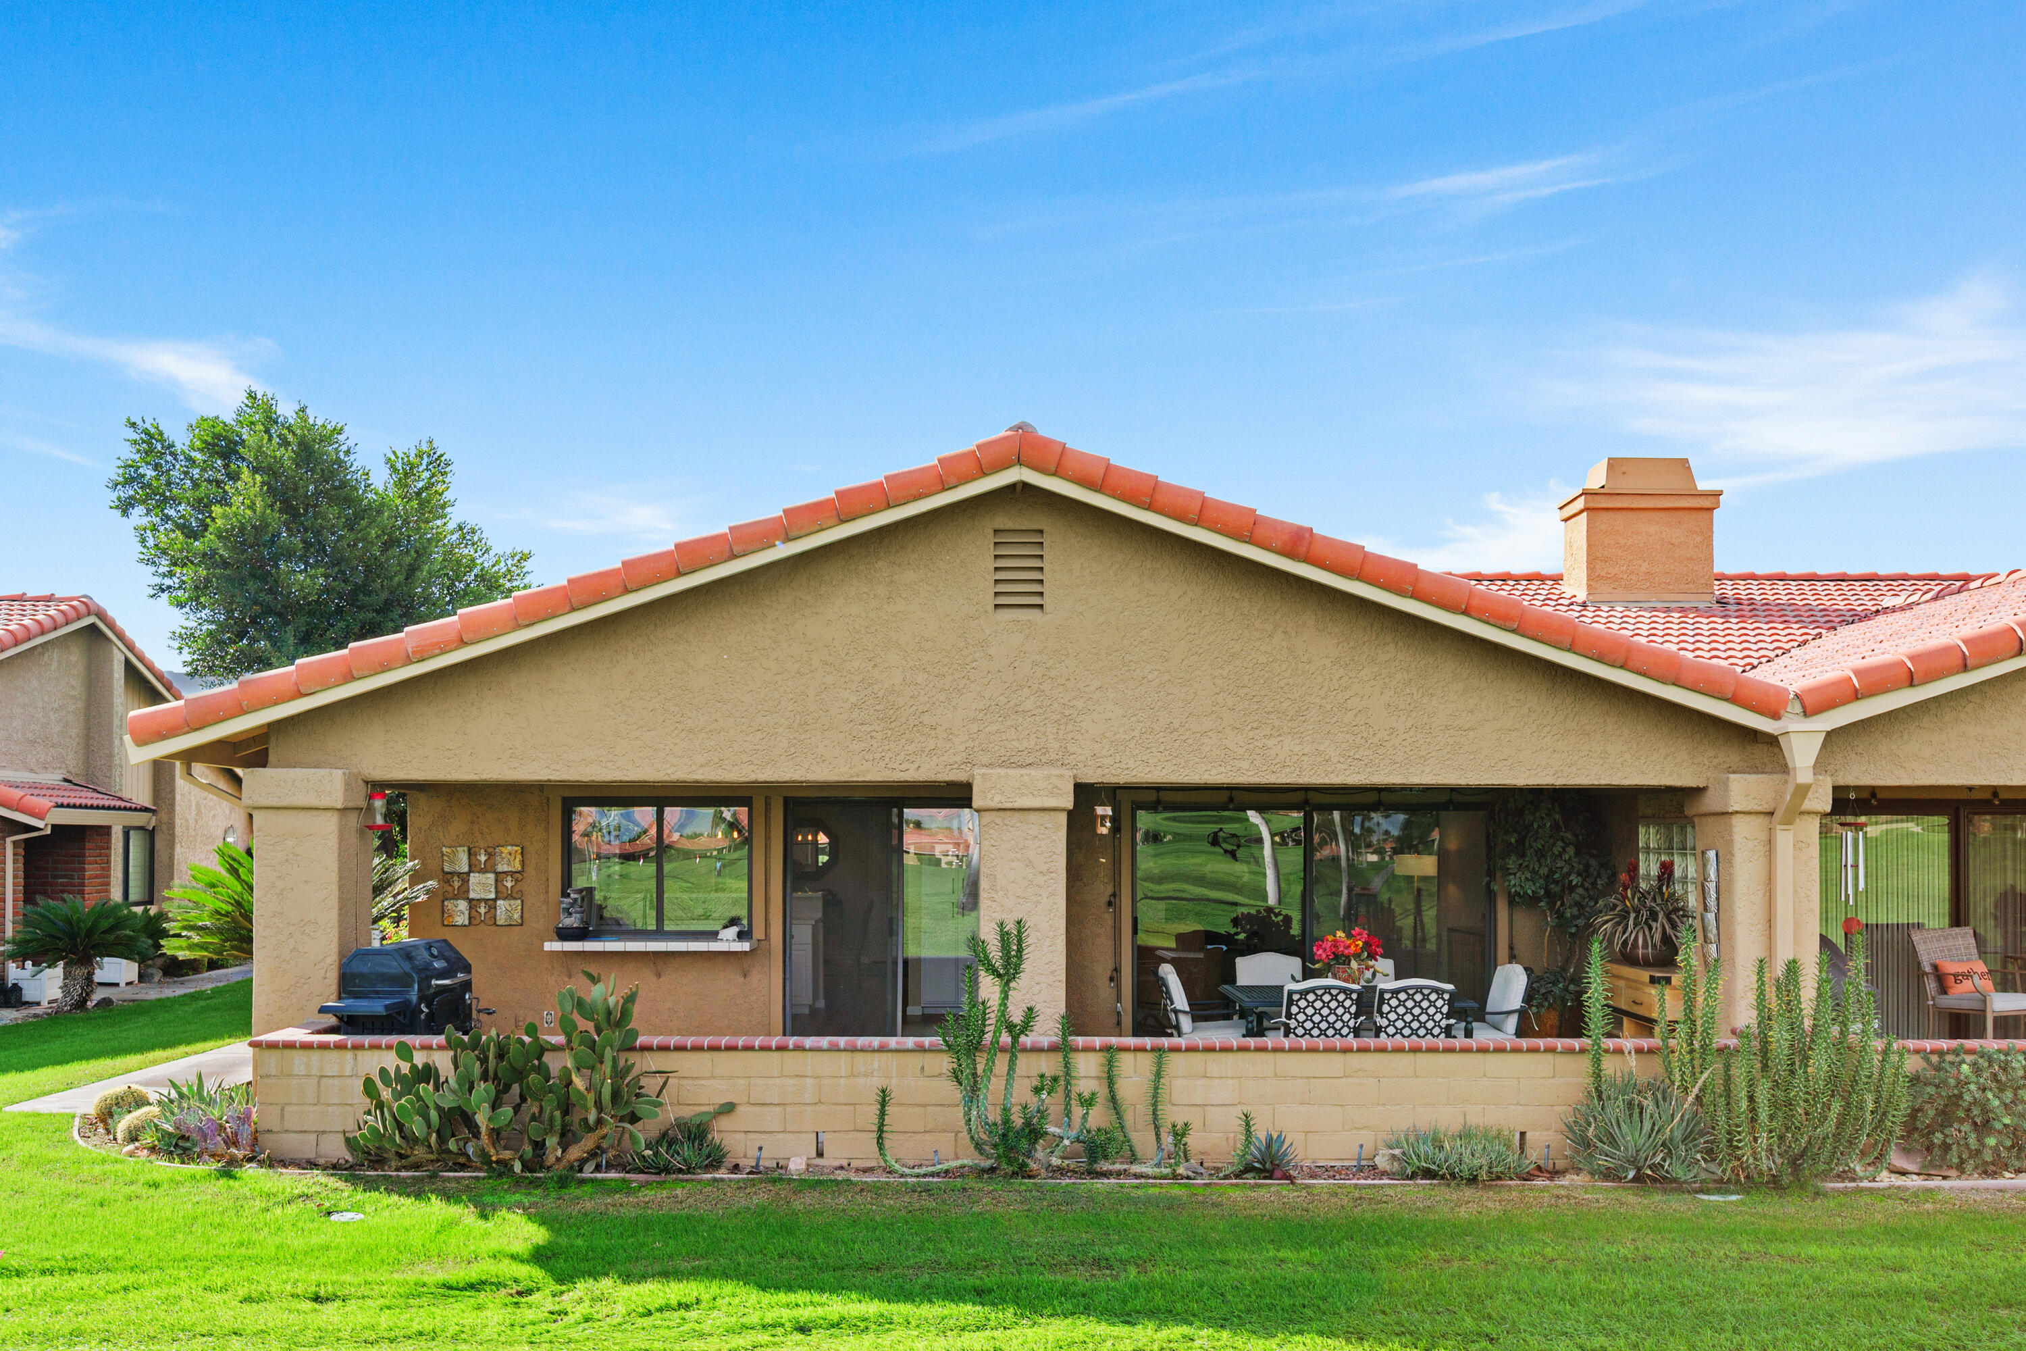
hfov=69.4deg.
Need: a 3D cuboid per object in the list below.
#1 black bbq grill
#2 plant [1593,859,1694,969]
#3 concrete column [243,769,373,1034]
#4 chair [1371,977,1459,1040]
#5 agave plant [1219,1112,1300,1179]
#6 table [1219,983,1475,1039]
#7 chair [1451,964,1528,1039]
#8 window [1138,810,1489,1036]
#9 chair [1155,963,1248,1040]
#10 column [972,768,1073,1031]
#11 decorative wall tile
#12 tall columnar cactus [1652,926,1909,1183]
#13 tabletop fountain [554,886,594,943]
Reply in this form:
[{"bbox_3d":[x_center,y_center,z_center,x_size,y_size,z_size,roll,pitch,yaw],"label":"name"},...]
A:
[{"bbox_3d":[-3.940,2.340,9.450,0.580,1.170,1.220,0,-2,0],"label":"black bbq grill"},{"bbox_3d":[4.590,1.710,10.600,0.730,0.780,0.680,0,-2,0],"label":"plant"},{"bbox_3d":[-4.586,1.740,9.630,0.640,2.240,0.550,0,-2,0],"label":"concrete column"},{"bbox_3d":[2.561,2.436,9.580,0.580,0.920,0.620,0,-2,0],"label":"chair"},{"bbox_3d":[1.410,2.675,8.300,0.420,0.340,0.390,0,-2,0],"label":"agave plant"},{"bbox_3d":[2.370,2.630,10.450,1.600,0.720,1.080,0,-2,0],"label":"table"},{"bbox_3d":[3.370,2.520,10.450,0.670,0.930,0.600,0,-2,0],"label":"chair"},{"bbox_3d":[2.499,2.054,12.250,3.030,2.050,0.120,0,-2,0],"label":"window"},{"bbox_3d":[1.340,2.500,10.360,0.660,0.950,0.620,0,-2,0],"label":"chair"},{"bbox_3d":[0.065,1.721,9.580,0.640,2.220,0.600,0,-2,0],"label":"column"},{"bbox_3d":[-4.085,1.612,11.200,0.620,0.615,0.030,0,-2,0],"label":"decorative wall tile"},{"bbox_3d":[4.287,2.117,8.170,1.360,1.400,0.720,0,-2,0],"label":"tall columnar cactus"},{"bbox_3d":[-3.265,1.770,10.850,0.260,0.390,0.240,0,-2,0],"label":"tabletop fountain"}]

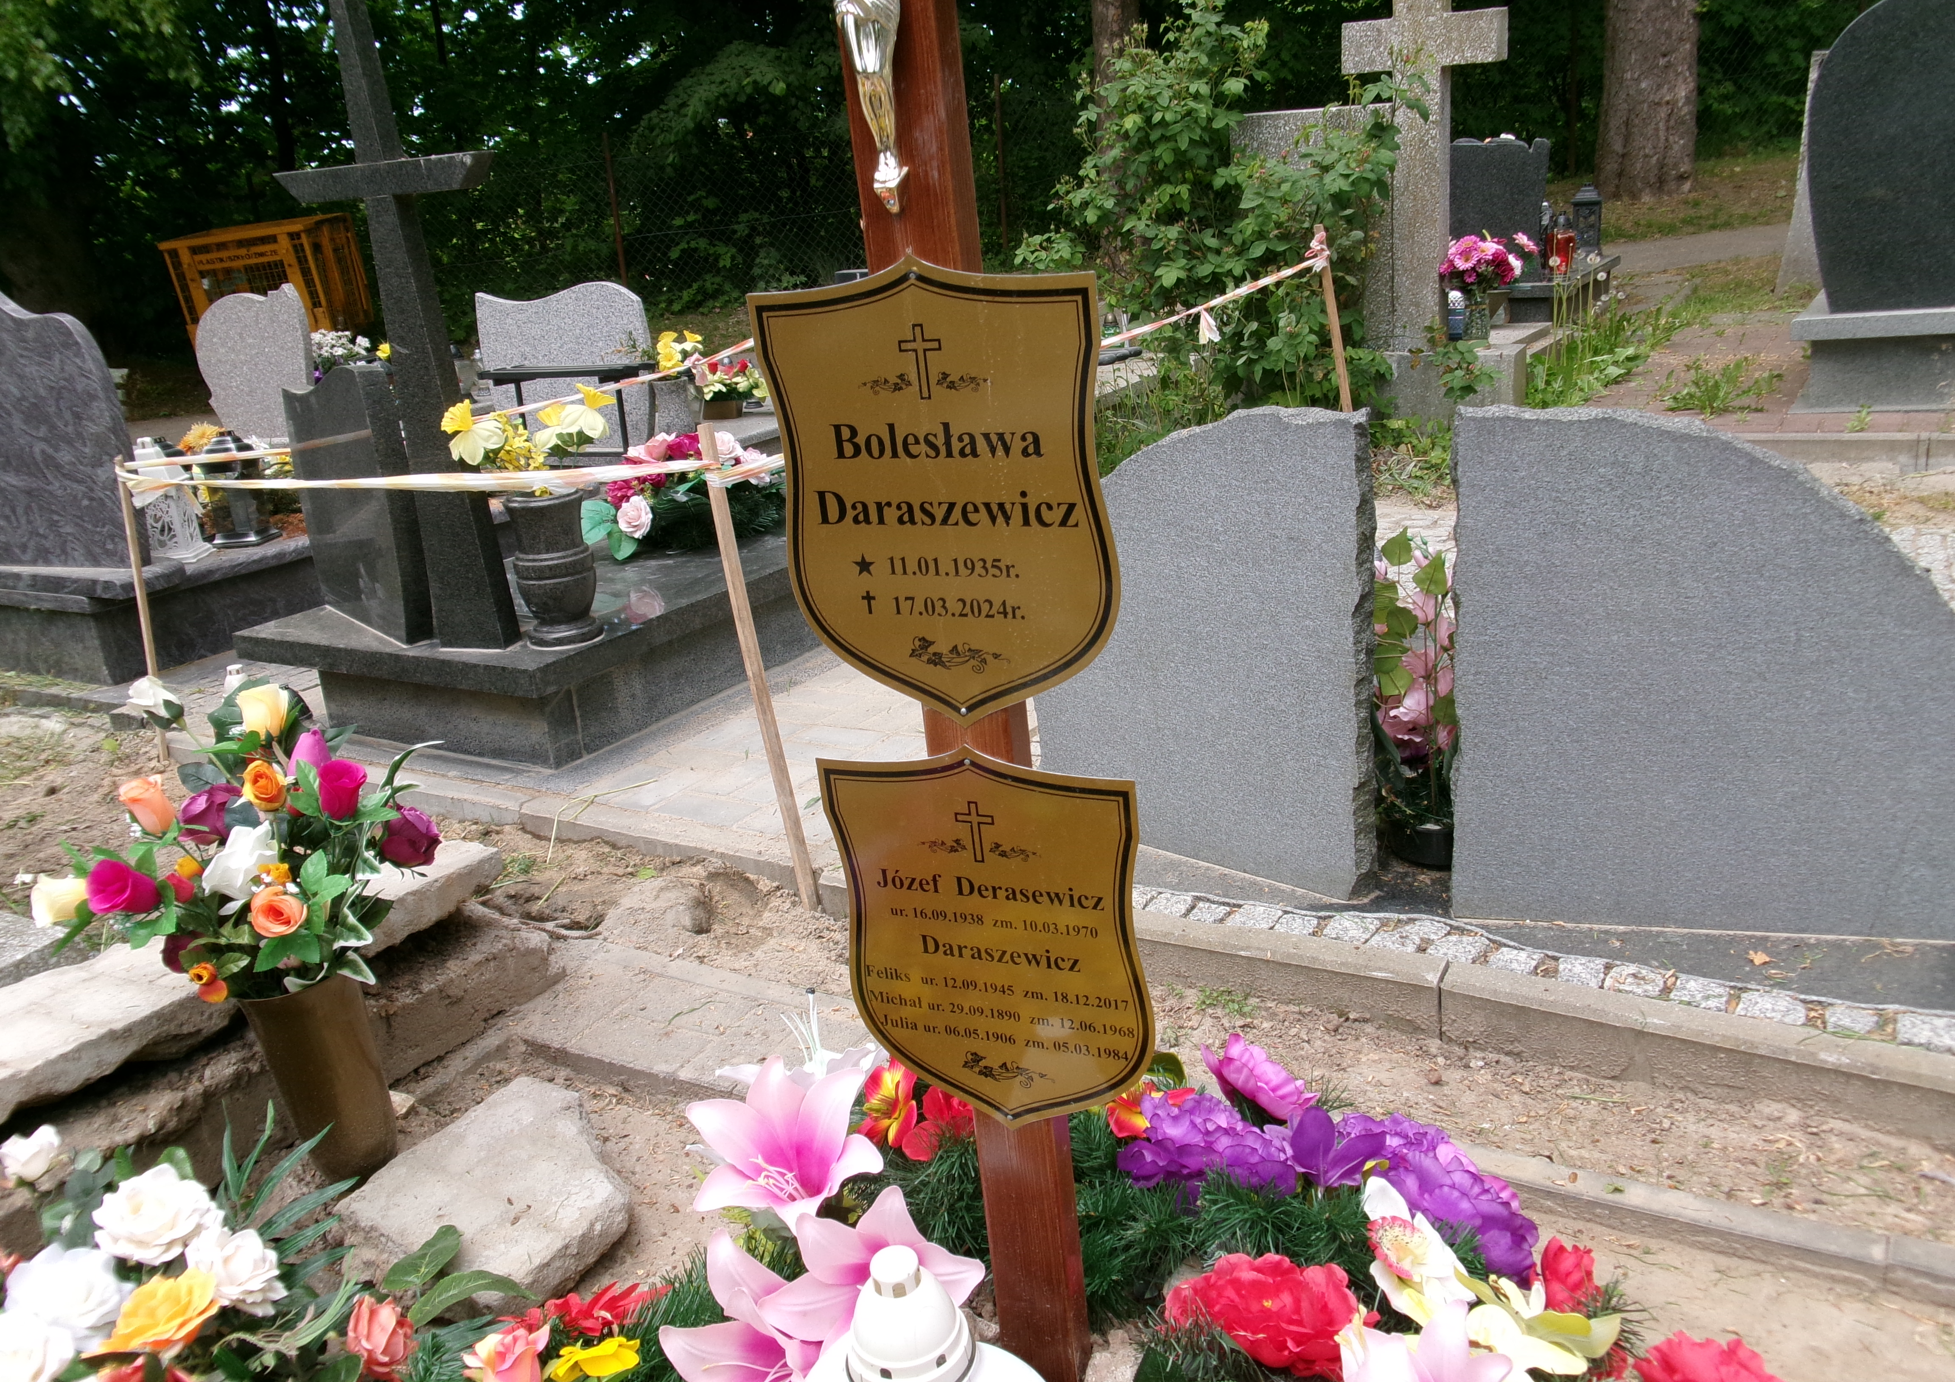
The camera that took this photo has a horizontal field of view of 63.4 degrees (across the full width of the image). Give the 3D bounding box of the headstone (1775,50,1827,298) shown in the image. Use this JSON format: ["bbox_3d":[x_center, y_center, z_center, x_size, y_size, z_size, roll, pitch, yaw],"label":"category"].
[{"bbox_3d":[4.366,-2.558,7.800,0.750,1.150,0.130,6,21,31],"label":"headstone"}]

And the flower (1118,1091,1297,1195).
[{"bbox_3d":[0.221,0.439,1.540,0.165,0.070,0.120,5,19,5],"label":"flower"}]

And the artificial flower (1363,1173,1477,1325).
[{"bbox_3d":[0.362,0.458,1.300,0.085,0.105,0.070,8,22,36],"label":"artificial flower"}]

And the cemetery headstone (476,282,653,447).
[{"bbox_3d":[-1.705,-1.348,6.600,0.870,0.700,0.070,4,20,26],"label":"cemetery headstone"}]

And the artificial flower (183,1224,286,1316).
[{"bbox_3d":[-0.610,0.475,1.300,0.078,0.056,0.070,-19,23,-36],"label":"artificial flower"}]

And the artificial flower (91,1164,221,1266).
[{"bbox_3d":[-0.686,0.437,1.320,0.100,0.075,0.090,-16,21,-31],"label":"artificial flower"}]

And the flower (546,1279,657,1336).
[{"bbox_3d":[-0.312,0.510,1.310,0.085,0.036,0.065,-11,19,-17],"label":"flower"}]

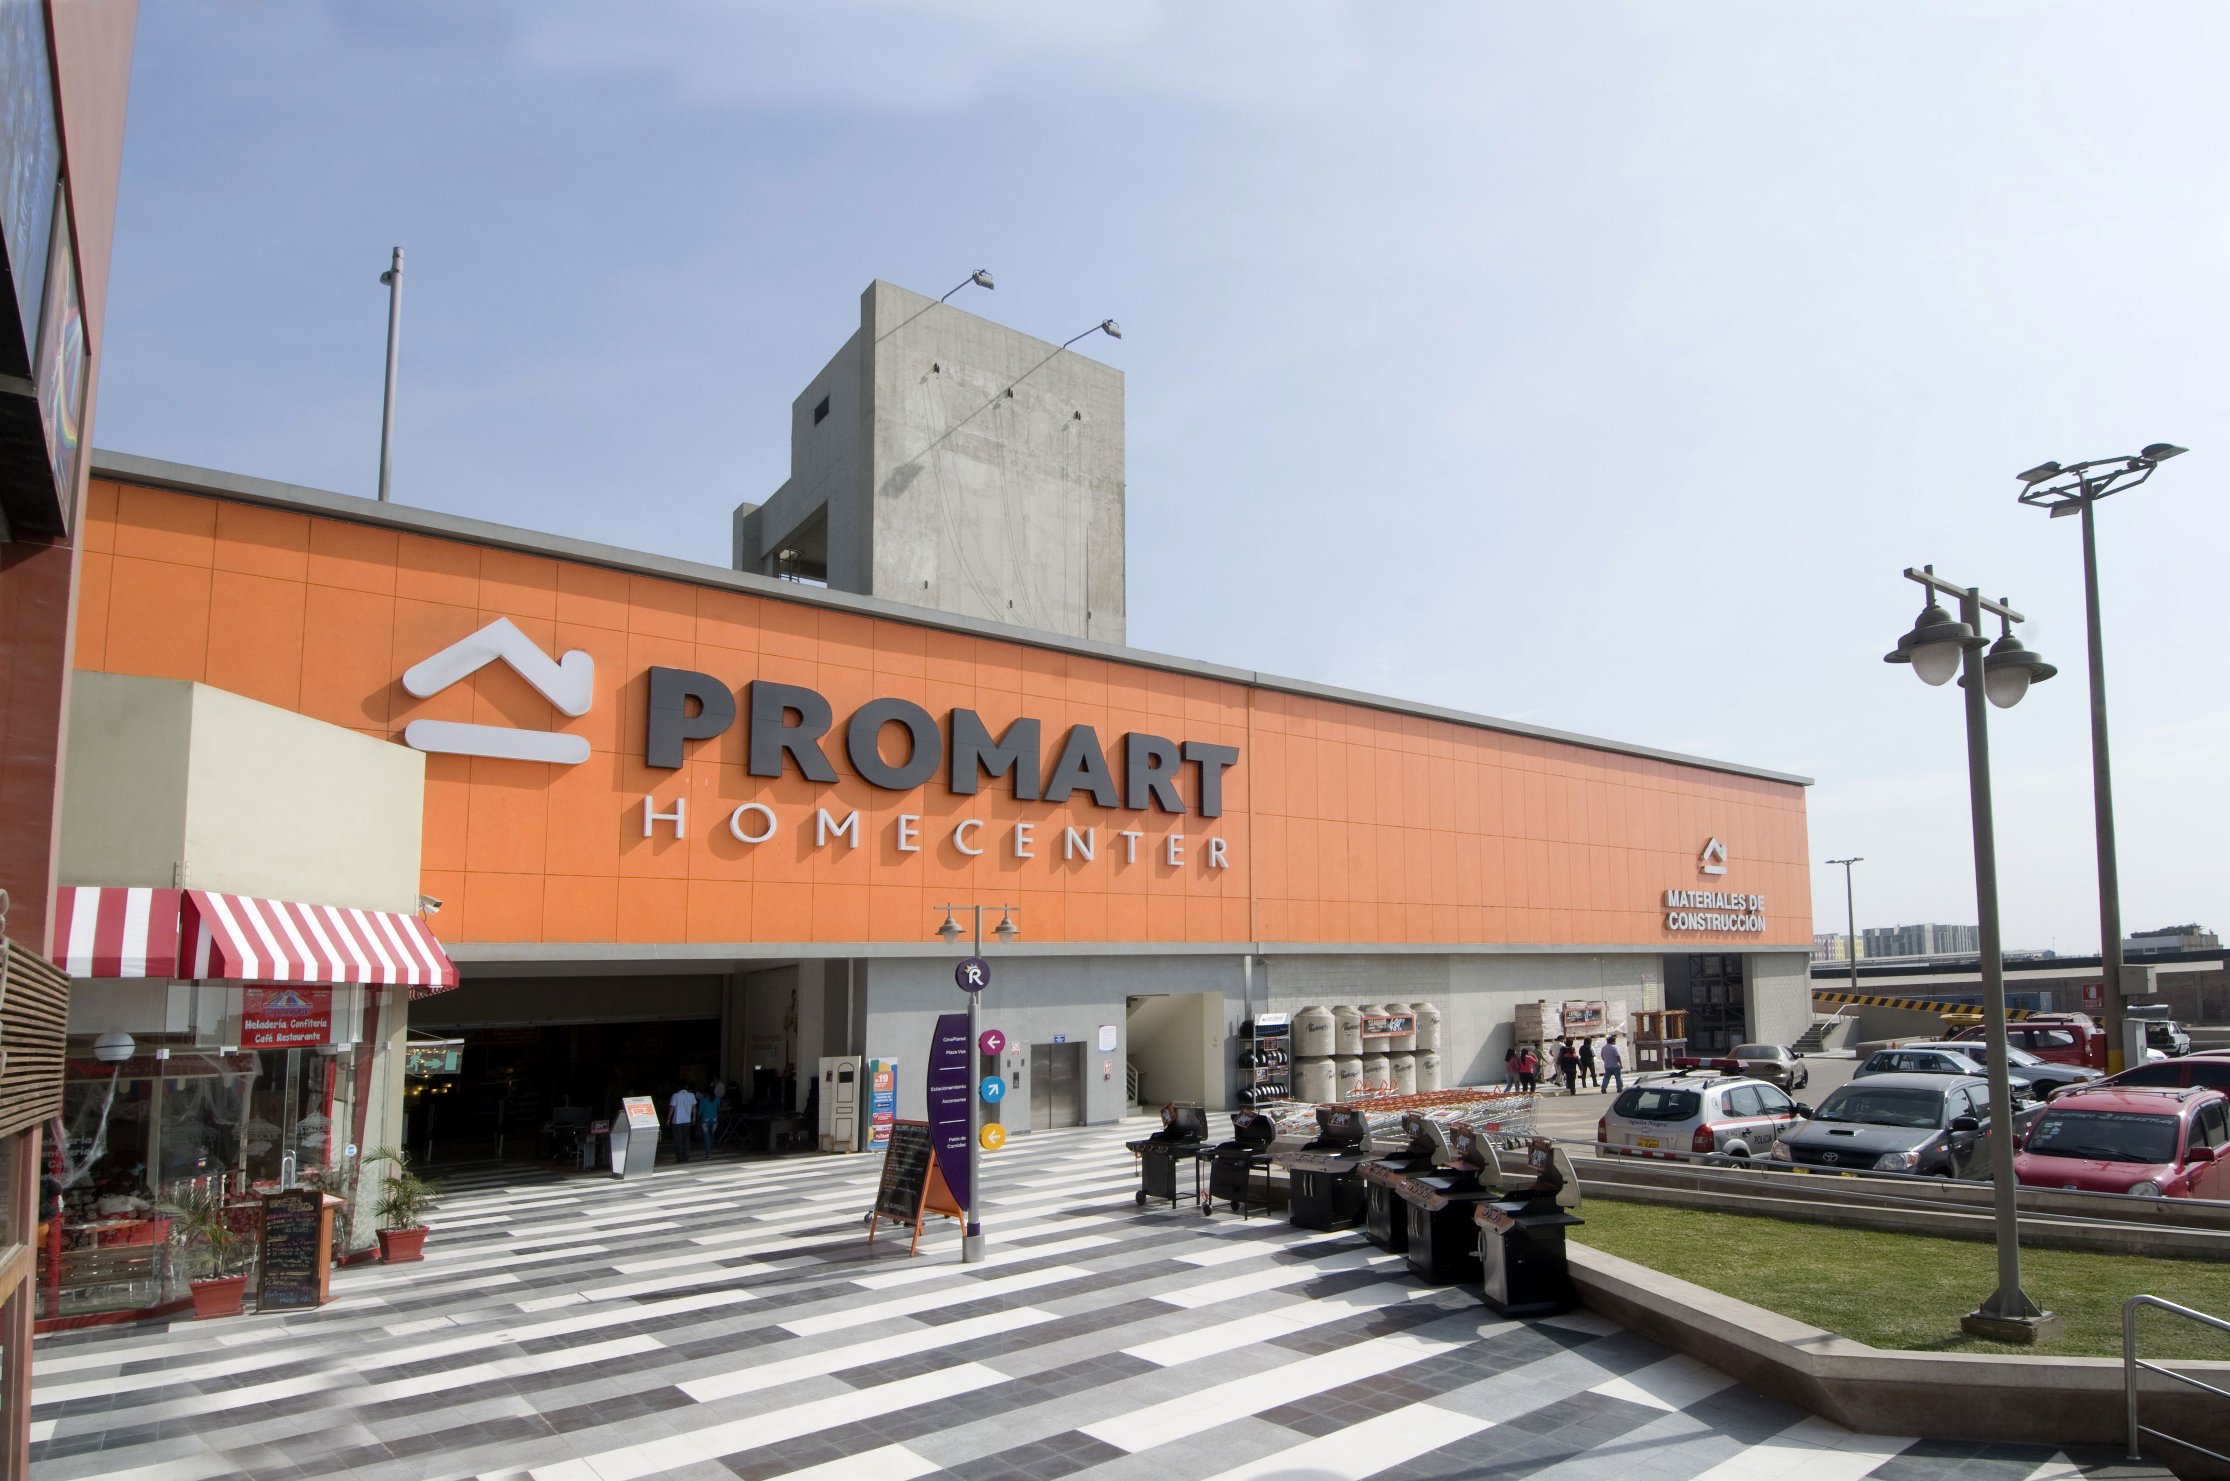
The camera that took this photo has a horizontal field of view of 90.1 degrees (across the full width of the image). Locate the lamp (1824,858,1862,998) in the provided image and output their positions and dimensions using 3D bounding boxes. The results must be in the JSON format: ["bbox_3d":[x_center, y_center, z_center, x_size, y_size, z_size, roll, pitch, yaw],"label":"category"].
[{"bbox_3d":[42.103,11.364,64.000,2.000,9.400,0.400,5,-10,-35],"label":"lamp"}]

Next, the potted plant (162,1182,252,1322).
[{"bbox_3d":[-10.103,5.681,12.439,0.800,1.300,0.800,10,-15,-44],"label":"potted plant"}]

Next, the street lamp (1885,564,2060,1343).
[{"bbox_3d":[5.498,1.351,7.050,1.750,4.750,0.600,5,-10,-35],"label":"street lamp"}]

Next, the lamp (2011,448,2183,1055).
[{"bbox_3d":[22.018,0.873,24.800,1.900,14.200,2.500,5,-10,-35],"label":"lamp"}]

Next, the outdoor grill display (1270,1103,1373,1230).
[{"bbox_3d":[2.719,5.488,14.397,0.720,1.420,1.280,7,-13,-35],"label":"outdoor grill display"}]

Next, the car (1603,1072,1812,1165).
[{"bbox_3d":[10.120,6.330,18.470,4.300,1.720,1.830,5,-10,-34],"label":"car"}]

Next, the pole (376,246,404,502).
[{"bbox_3d":[-16.681,-8.230,25.600,0.380,6.700,0.320,7,-13,-35],"label":"pole"}]

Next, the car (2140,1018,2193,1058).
[{"bbox_3d":[41.500,11.900,44.300,4.200,1.520,1.720,5,-10,-35],"label":"car"}]

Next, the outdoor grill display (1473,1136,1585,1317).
[{"bbox_3d":[3.723,4.379,10.113,0.720,1.400,1.120,0,-11,-5],"label":"outdoor grill display"}]

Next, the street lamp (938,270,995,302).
[{"bbox_3d":[-4.021,-12.212,29.961,0.500,0.700,2.000,7,-13,-35],"label":"street lamp"}]

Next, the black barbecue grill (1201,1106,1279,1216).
[{"bbox_3d":[1.693,5.765,15.224,0.680,1.380,1.120,9,-15,-41],"label":"black barbecue grill"}]

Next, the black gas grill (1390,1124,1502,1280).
[{"bbox_3d":[3.055,4.241,10.250,0.800,1.420,1.220,-1,-8,3],"label":"black gas grill"}]

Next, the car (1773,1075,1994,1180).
[{"bbox_3d":[11.090,5.500,15.440,5.200,1.800,1.820,5,-10,-35],"label":"car"}]

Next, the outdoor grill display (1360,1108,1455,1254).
[{"bbox_3d":[3.315,5.092,12.930,0.720,1.420,1.280,0,-11,-8],"label":"outdoor grill display"}]

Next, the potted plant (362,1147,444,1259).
[{"bbox_3d":[-8.617,5.629,13.500,0.700,1.360,0.720,-1,-8,0],"label":"potted plant"}]

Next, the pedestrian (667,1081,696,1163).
[{"bbox_3d":[-9.773,8.656,25.257,0.550,1.720,0.350,4,-12,-25],"label":"pedestrian"}]

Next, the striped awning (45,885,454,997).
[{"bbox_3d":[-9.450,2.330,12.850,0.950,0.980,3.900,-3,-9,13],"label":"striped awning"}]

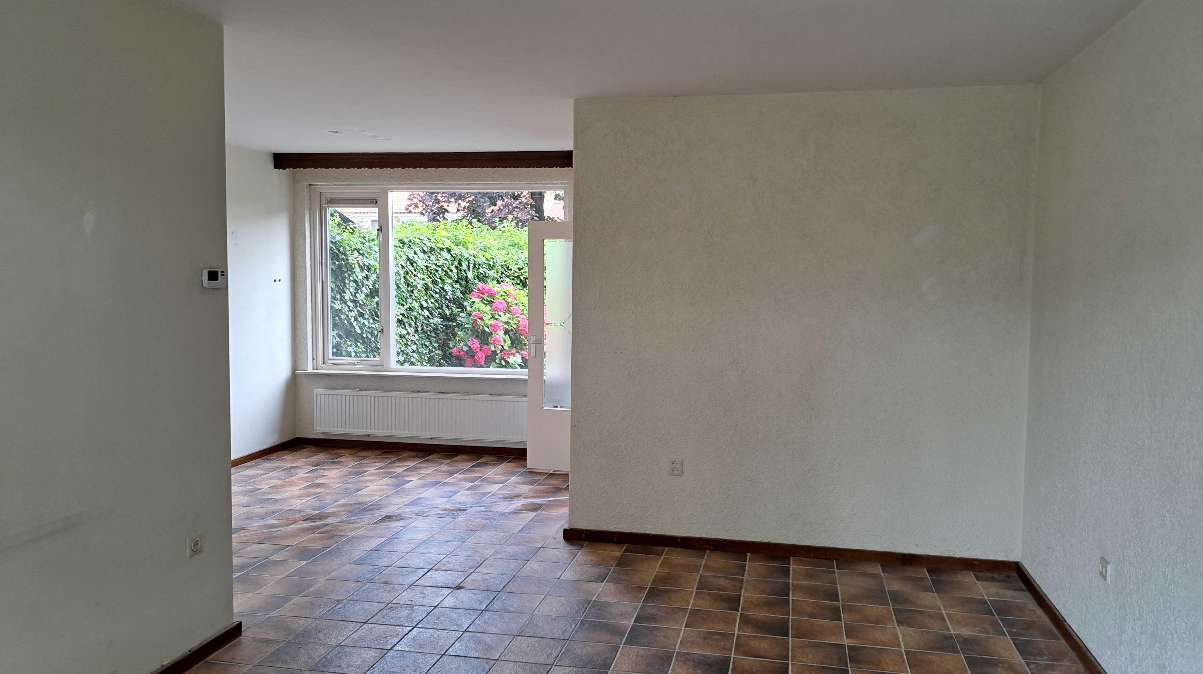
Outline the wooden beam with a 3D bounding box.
[{"bbox_3d":[-1.395,-1.515,7.246,2.960,0.140,0.220,1,4,10],"label":"wooden beam"}]

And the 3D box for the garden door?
[{"bbox_3d":[-0.210,0.087,6.750,0.800,2.025,0.050,1,4,13],"label":"garden door"}]

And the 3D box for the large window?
[{"bbox_3d":[-1.482,-0.522,7.572,2.420,1.713,0.100,1,4,10],"label":"large window"}]

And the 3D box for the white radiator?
[{"bbox_3d":[-1.546,0.699,7.477,2.202,0.398,0.090,1,4,10],"label":"white radiator"}]

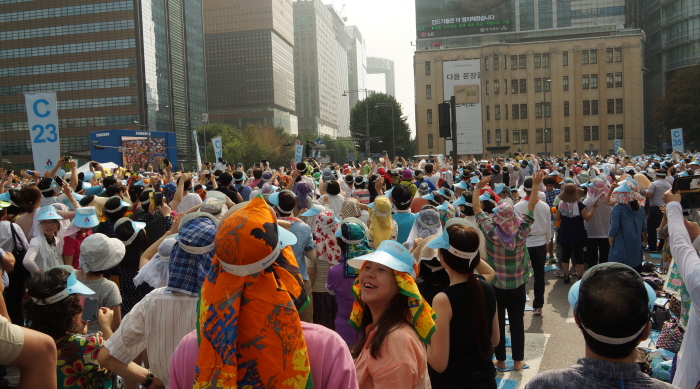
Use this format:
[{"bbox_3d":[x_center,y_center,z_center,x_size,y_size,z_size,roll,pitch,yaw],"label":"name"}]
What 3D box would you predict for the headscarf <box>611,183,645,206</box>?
[{"bbox_3d":[3.360,0.012,6.350,0.330,0.280,0.290,-3,3,-24],"label":"headscarf"}]

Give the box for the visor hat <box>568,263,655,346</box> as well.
[{"bbox_3d":[0.741,0.302,1.480,0.215,0.140,0.270,-1,3,25],"label":"visor hat"}]

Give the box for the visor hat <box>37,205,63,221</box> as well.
[{"bbox_3d":[-2.865,0.172,5.000,0.210,0.140,0.220,-4,3,-38],"label":"visor hat"}]

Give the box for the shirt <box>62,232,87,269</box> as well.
[{"bbox_3d":[-2.522,0.629,5.000,0.440,0.600,0.260,-4,3,-25],"label":"shirt"}]

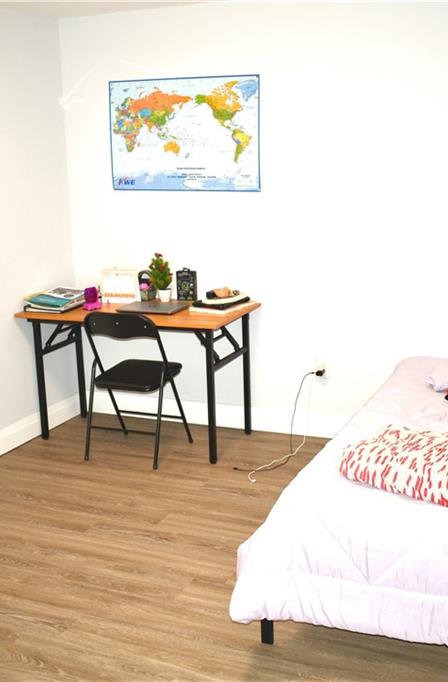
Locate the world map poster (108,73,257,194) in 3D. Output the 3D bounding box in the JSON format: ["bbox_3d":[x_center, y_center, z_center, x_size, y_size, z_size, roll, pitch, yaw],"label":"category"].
[{"bbox_3d":[-0.231,-1.166,4.357,0.936,0.614,0.015,4,13,23],"label":"world map poster"}]

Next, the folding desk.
[{"bbox_3d":[-0.476,0.197,4.415,1.214,0.757,0.633,4,13,23],"label":"folding desk"}]

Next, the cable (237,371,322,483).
[{"bbox_3d":[0.268,0.435,4.093,0.298,0.402,0.730,4,13,23],"label":"cable"}]

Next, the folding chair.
[{"bbox_3d":[-0.476,0.219,4.189,0.447,0.808,0.484,4,13,23],"label":"folding chair"}]

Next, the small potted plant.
[{"bbox_3d":[-0.352,-0.359,4.360,0.135,0.261,0.135,-1,12,0],"label":"small potted plant"}]

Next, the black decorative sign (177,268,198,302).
[{"bbox_3d":[-0.207,-0.316,4.391,0.106,0.186,0.037,2,13,17],"label":"black decorative sign"}]

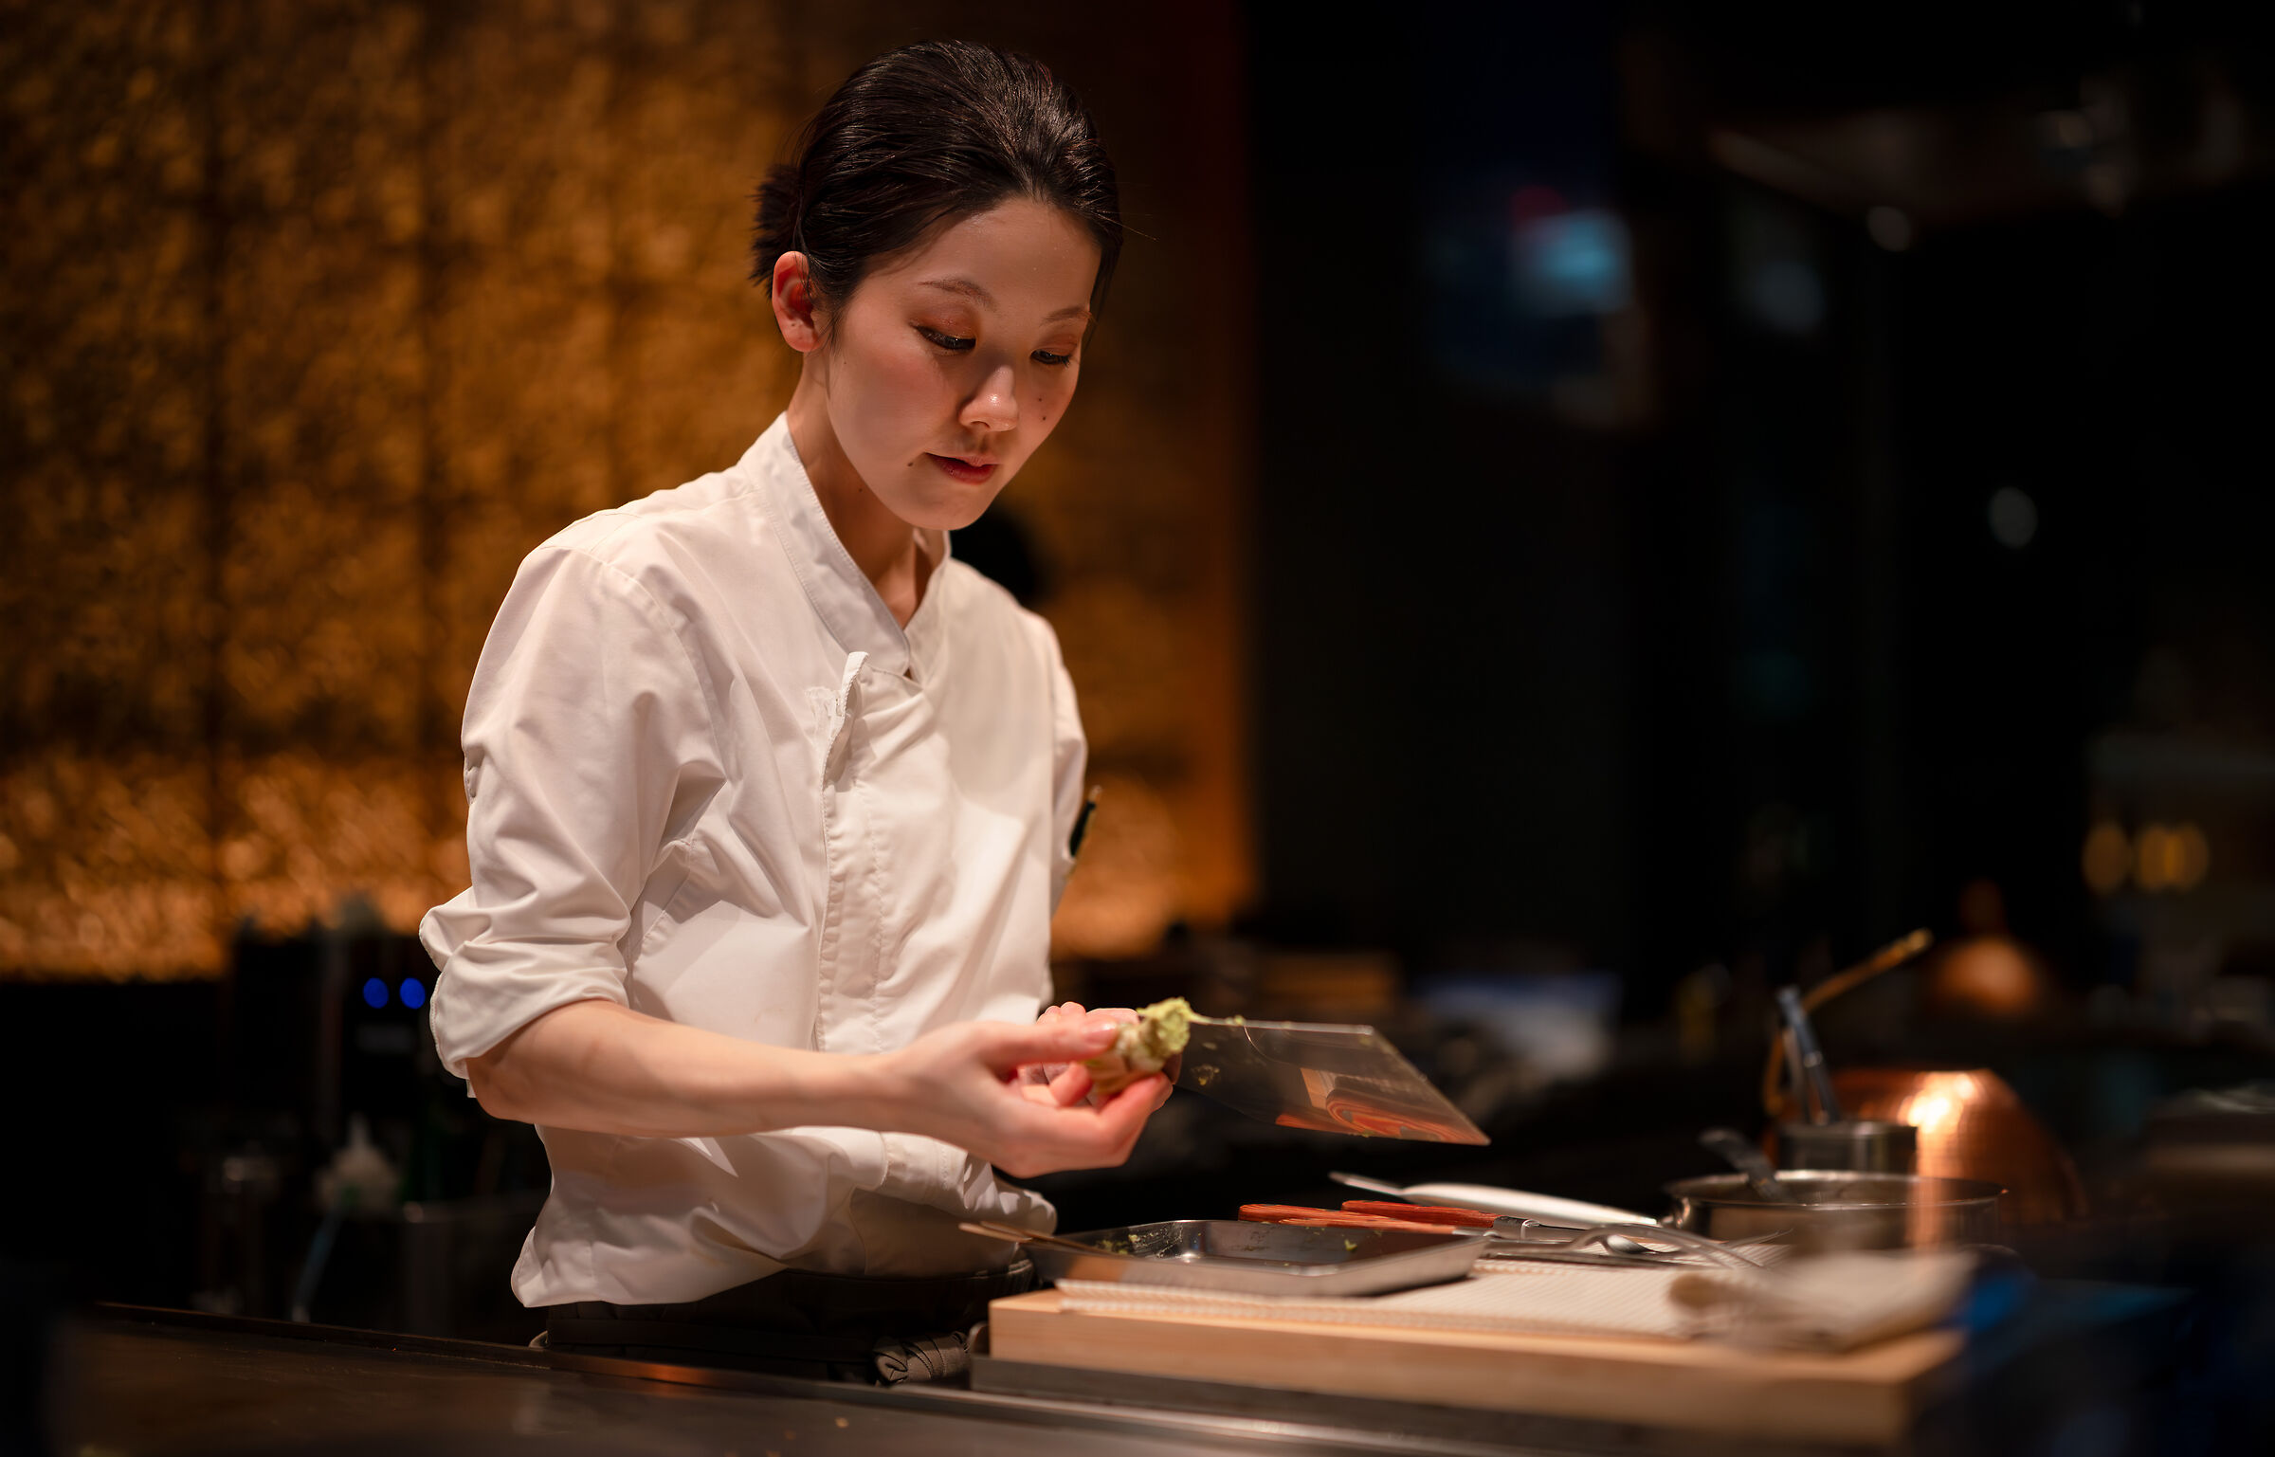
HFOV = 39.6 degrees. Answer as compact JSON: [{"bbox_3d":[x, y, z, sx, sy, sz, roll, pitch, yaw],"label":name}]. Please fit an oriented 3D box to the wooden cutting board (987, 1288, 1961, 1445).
[{"bbox_3d":[0.197,0.296,1.590,0.437,0.028,0.330,-1,-1,25],"label":"wooden cutting board"}]

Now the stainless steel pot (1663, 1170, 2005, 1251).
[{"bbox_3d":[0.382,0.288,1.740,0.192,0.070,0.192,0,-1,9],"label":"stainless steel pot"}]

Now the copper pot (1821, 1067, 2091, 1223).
[{"bbox_3d":[0.495,0.266,2.000,0.205,0.105,0.205,0,-1,12],"label":"copper pot"}]

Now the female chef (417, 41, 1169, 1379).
[{"bbox_3d":[-0.150,0.435,1.690,0.480,1.580,0.460,1,-1,-44],"label":"female chef"}]

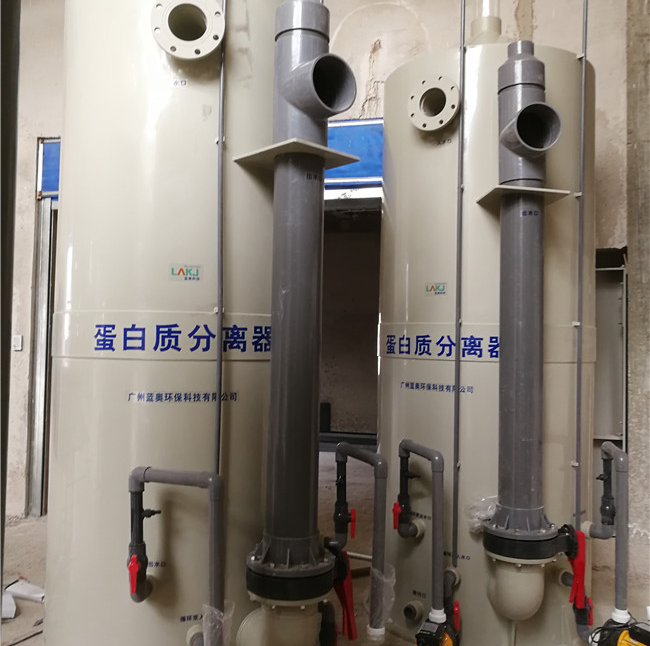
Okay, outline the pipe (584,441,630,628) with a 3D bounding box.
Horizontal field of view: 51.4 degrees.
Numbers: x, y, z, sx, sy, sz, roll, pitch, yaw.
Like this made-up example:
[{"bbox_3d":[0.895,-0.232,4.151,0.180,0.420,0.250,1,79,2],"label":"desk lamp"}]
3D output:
[{"bbox_3d":[1.374,0.986,3.295,0.152,0.796,0.459,1,-2,12],"label":"pipe"}]

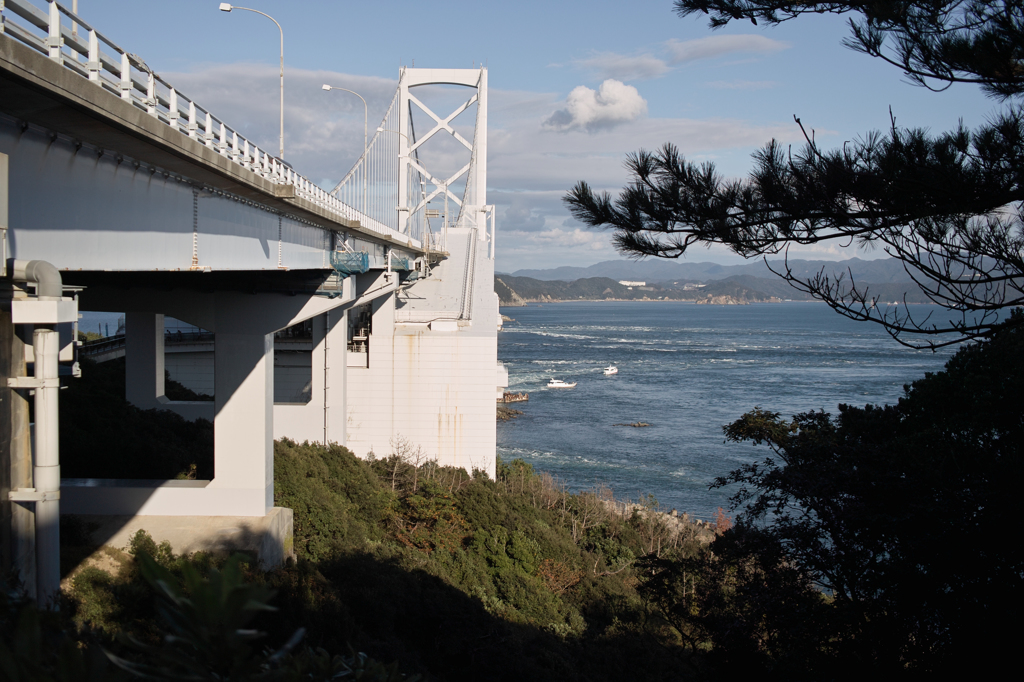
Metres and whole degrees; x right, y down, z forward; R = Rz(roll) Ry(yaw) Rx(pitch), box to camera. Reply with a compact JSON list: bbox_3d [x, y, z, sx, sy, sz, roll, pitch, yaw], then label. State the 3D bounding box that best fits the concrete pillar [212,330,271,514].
[{"bbox_3d":[-18.050,5.430,78.500,3.380,12.100,3.200,1,2,-2],"label":"concrete pillar"}]

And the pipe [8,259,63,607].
[{"bbox_3d":[-6.900,1.360,16.900,0.780,5.050,0.380,0,2,-3],"label":"pipe"}]

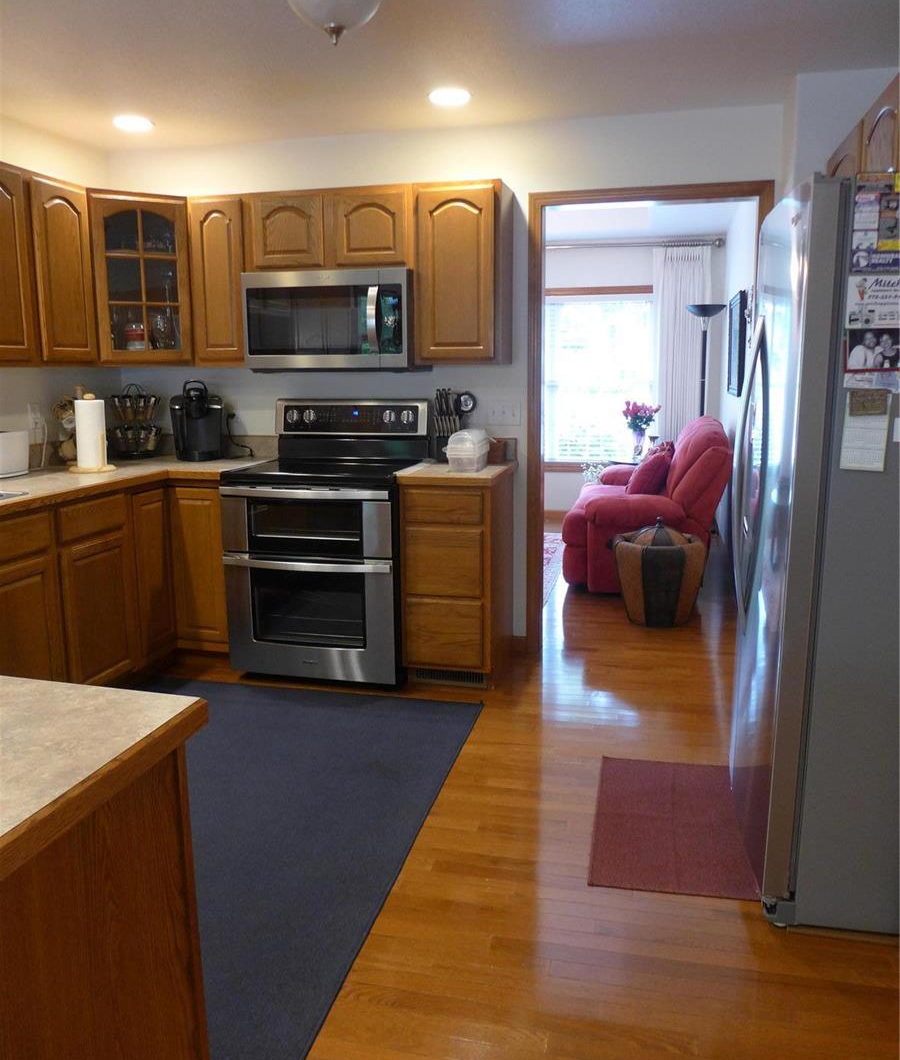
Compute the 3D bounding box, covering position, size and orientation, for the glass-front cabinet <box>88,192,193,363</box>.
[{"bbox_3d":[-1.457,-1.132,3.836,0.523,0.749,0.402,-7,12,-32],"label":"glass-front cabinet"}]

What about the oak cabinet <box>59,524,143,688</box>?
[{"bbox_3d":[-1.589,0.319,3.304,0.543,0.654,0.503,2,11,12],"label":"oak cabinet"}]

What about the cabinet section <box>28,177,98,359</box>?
[{"bbox_3d":[-1.726,-1.057,3.446,0.328,0.737,0.377,2,11,13],"label":"cabinet section"}]

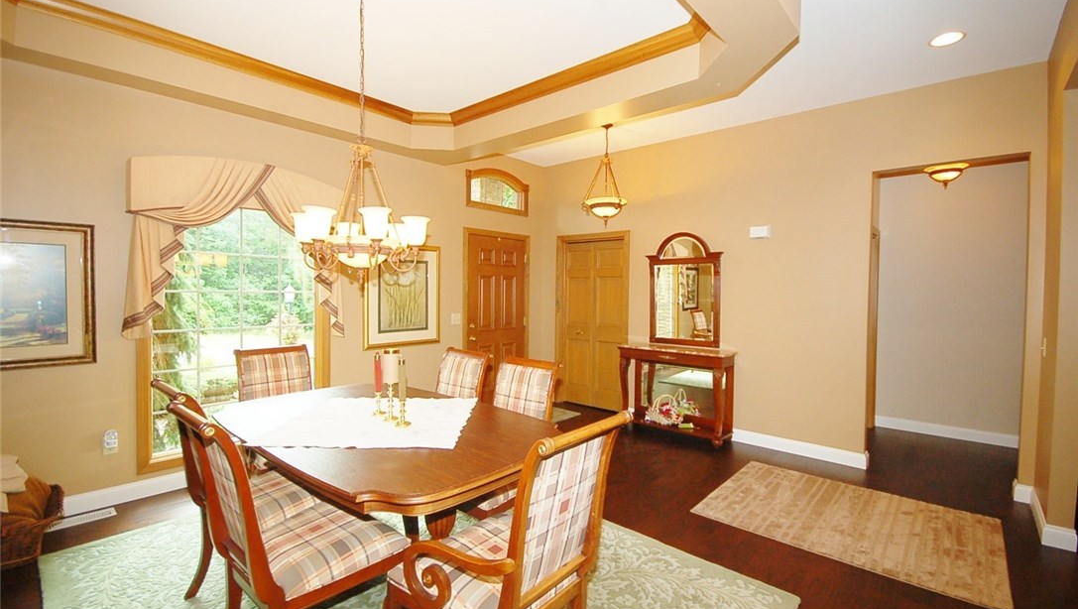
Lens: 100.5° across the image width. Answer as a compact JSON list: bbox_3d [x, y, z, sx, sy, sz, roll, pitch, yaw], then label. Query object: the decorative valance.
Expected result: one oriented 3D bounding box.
[{"bbox_3d":[-2.158,-0.380,3.330,0.160,1.320,1.380,2,2,41],"label":"decorative valance"}]

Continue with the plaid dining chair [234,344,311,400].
[{"bbox_3d":[-1.792,0.819,3.145,0.620,0.980,0.580,2,2,41],"label":"plaid dining chair"}]

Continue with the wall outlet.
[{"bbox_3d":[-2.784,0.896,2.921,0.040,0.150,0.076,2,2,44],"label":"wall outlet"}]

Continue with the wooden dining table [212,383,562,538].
[{"bbox_3d":[-0.767,0.962,2.294,1.930,0.765,1.220,2,2,41],"label":"wooden dining table"}]

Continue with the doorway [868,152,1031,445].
[{"bbox_3d":[3.093,0.155,3.462,0.870,2.440,0.140,2,2,39],"label":"doorway"}]

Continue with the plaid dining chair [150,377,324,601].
[{"bbox_3d":[-1.321,0.834,2.047,0.500,1.030,0.610,2,2,38],"label":"plaid dining chair"}]

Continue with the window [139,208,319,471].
[{"bbox_3d":[-2.224,0.198,3.384,0.100,1.840,1.255,2,2,41],"label":"window"}]

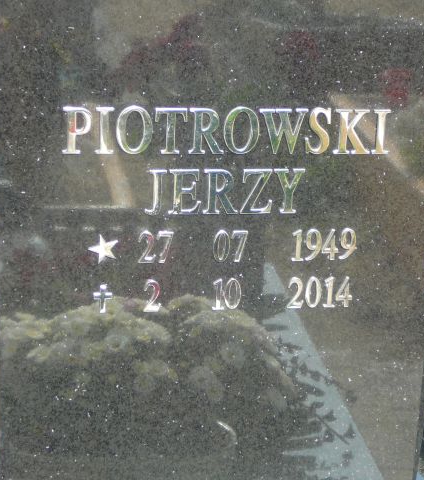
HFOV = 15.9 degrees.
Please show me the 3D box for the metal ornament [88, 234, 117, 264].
[{"bbox_3d":[-0.143,0.013,2.000,0.040,0.040,0.008,-1,16,-9],"label":"metal ornament"}]

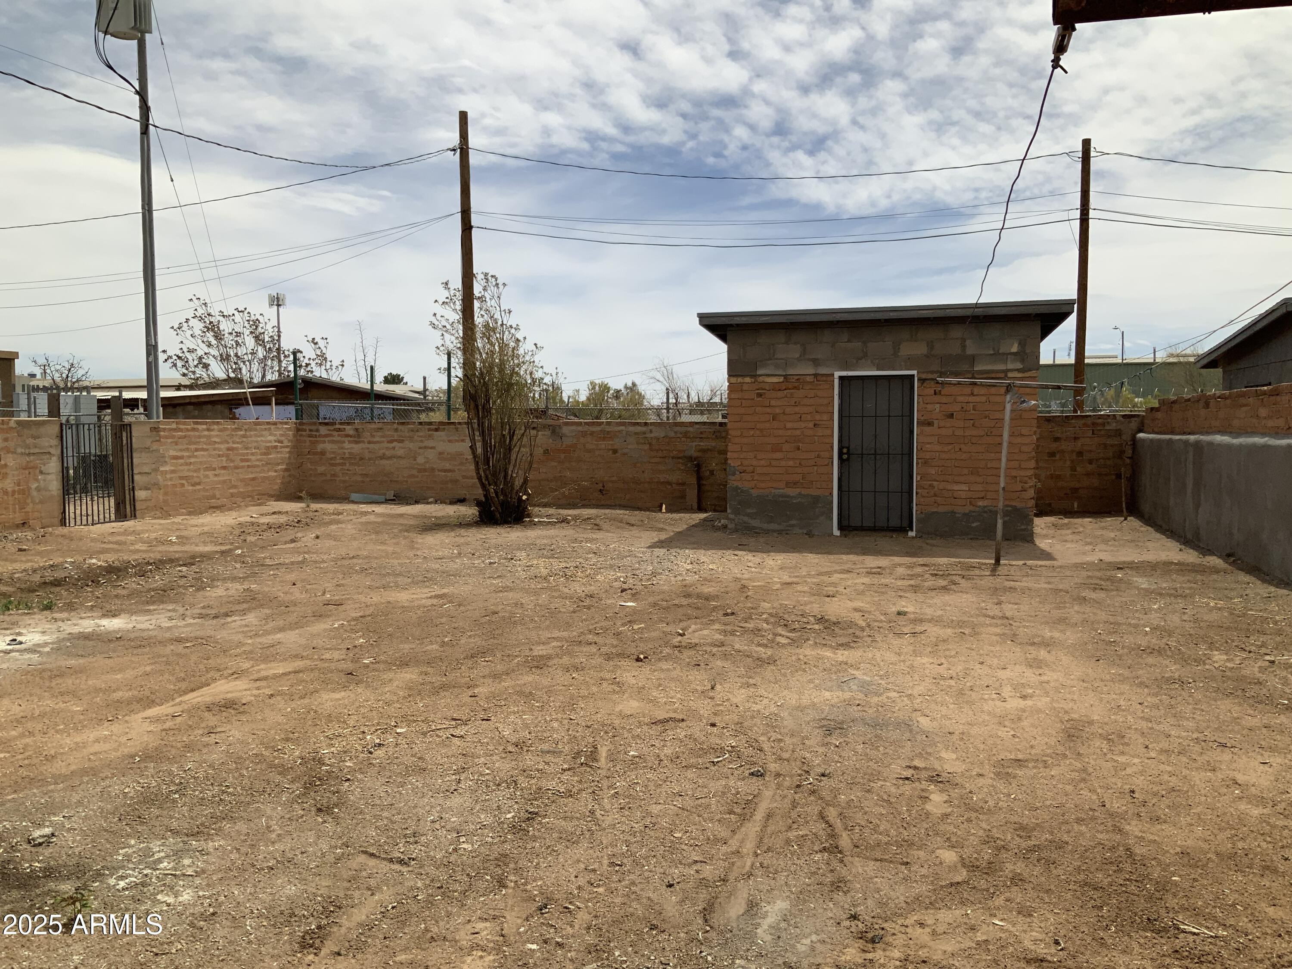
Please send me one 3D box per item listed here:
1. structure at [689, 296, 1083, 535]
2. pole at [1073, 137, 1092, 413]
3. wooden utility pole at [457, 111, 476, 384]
[{"bbox_3d":[3.387,-0.866,15.398,4.620,2.940,3.600,1,4,15],"label":"structure"},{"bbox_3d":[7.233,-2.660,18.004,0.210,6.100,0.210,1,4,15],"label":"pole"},{"bbox_3d":[-3.536,-3.533,21.440,0.270,7.560,0.270,0,4,15],"label":"wooden utility pole"}]

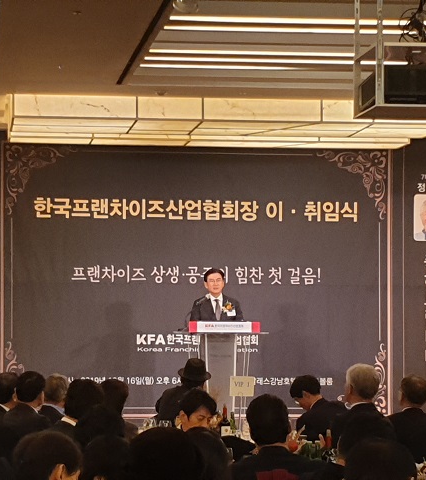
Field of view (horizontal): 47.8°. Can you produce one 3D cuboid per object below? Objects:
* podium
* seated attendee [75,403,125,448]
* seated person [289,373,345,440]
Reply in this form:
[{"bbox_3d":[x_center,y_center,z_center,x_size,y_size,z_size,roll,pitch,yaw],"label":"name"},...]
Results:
[{"bbox_3d":[0.100,1.360,4.600,0.780,1.200,0.500,0,-4,0],"label":"podium"},{"bbox_3d":[-0.510,1.290,2.200,0.500,1.220,0.720,-1,-4,9],"label":"seated attendee"},{"bbox_3d":[0.690,1.460,3.150,0.750,1.200,0.520,-2,-4,22],"label":"seated person"}]

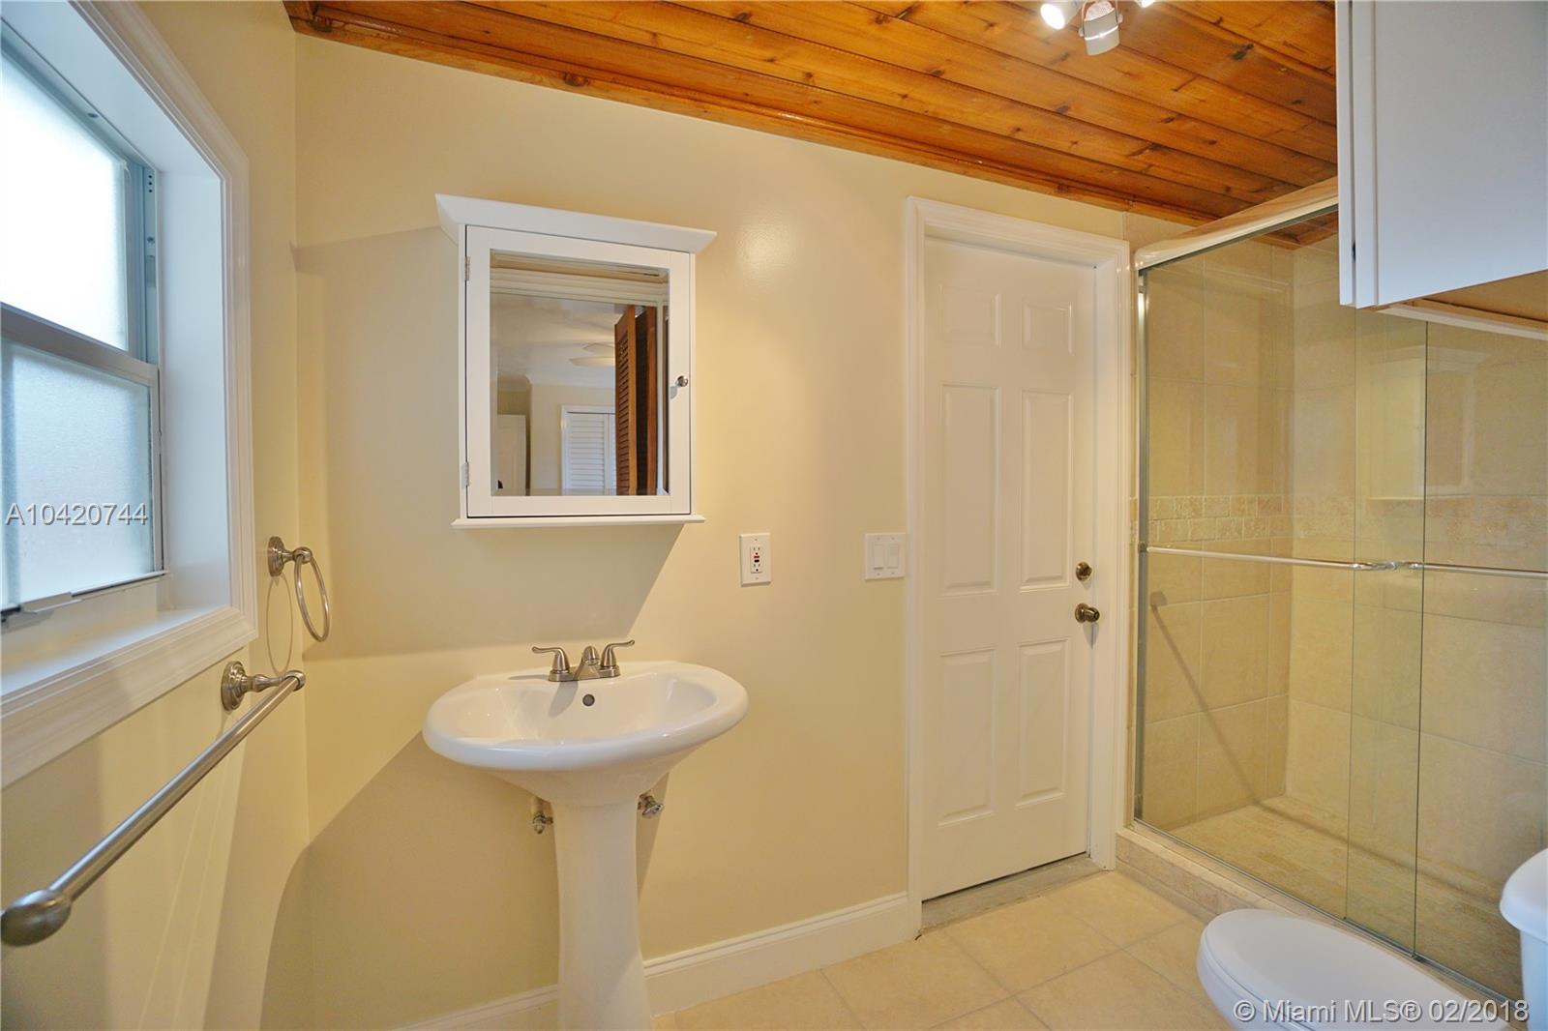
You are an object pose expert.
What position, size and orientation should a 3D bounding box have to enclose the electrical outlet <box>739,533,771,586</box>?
[{"bbox_3d":[-0.046,0.111,1.626,0.081,0.126,0.012,-1,1,-21],"label":"electrical outlet"}]

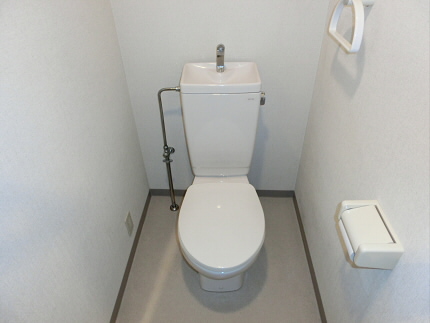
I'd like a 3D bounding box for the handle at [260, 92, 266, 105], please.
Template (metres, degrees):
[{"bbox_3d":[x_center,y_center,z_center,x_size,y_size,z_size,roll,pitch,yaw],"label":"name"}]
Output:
[{"bbox_3d":[0.213,-0.282,1.329,0.028,0.047,0.035,0,38,3],"label":"handle"}]

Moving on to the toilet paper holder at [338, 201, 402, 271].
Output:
[{"bbox_3d":[0.404,0.196,0.807,0.107,0.083,0.170,0,38,3],"label":"toilet paper holder"}]

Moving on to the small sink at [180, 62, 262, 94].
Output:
[{"bbox_3d":[0.029,-0.372,1.328,0.336,0.059,0.213,0,38,3],"label":"small sink"}]

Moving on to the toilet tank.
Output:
[{"bbox_3d":[0.036,-0.171,1.486,0.335,0.455,0.207,0,38,3],"label":"toilet tank"}]

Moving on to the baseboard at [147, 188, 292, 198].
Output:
[{"bbox_3d":[0.047,0.215,1.948,0.934,0.060,0.010,0,38,3],"label":"baseboard"}]

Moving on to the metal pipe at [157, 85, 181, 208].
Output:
[{"bbox_3d":[-0.217,-0.021,1.648,0.134,0.823,0.056,0,38,3],"label":"metal pipe"}]

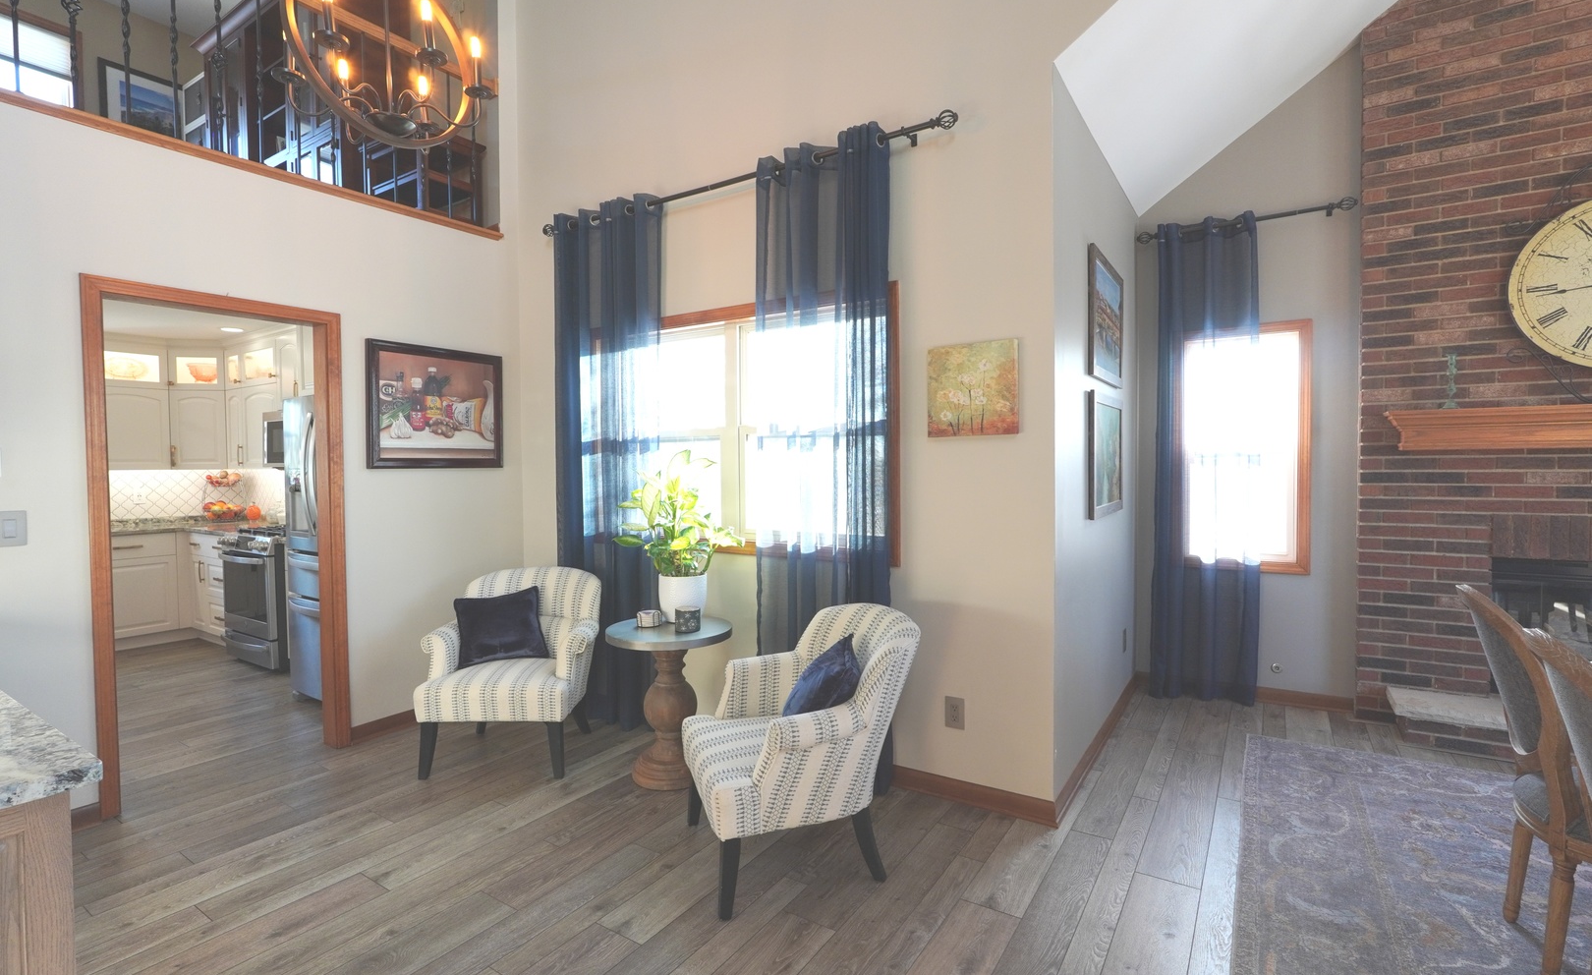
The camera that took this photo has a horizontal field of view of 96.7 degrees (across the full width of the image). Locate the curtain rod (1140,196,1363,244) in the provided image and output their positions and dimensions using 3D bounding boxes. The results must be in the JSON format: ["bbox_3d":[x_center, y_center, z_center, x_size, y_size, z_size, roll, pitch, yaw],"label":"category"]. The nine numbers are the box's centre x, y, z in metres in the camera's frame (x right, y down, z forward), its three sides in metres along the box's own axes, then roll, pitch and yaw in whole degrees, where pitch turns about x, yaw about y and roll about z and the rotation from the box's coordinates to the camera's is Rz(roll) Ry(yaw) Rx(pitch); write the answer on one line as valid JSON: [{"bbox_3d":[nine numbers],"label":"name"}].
[{"bbox_3d":[2.507,-1.489,3.999,1.050,0.080,0.120,1,2,34],"label":"curtain rod"}]

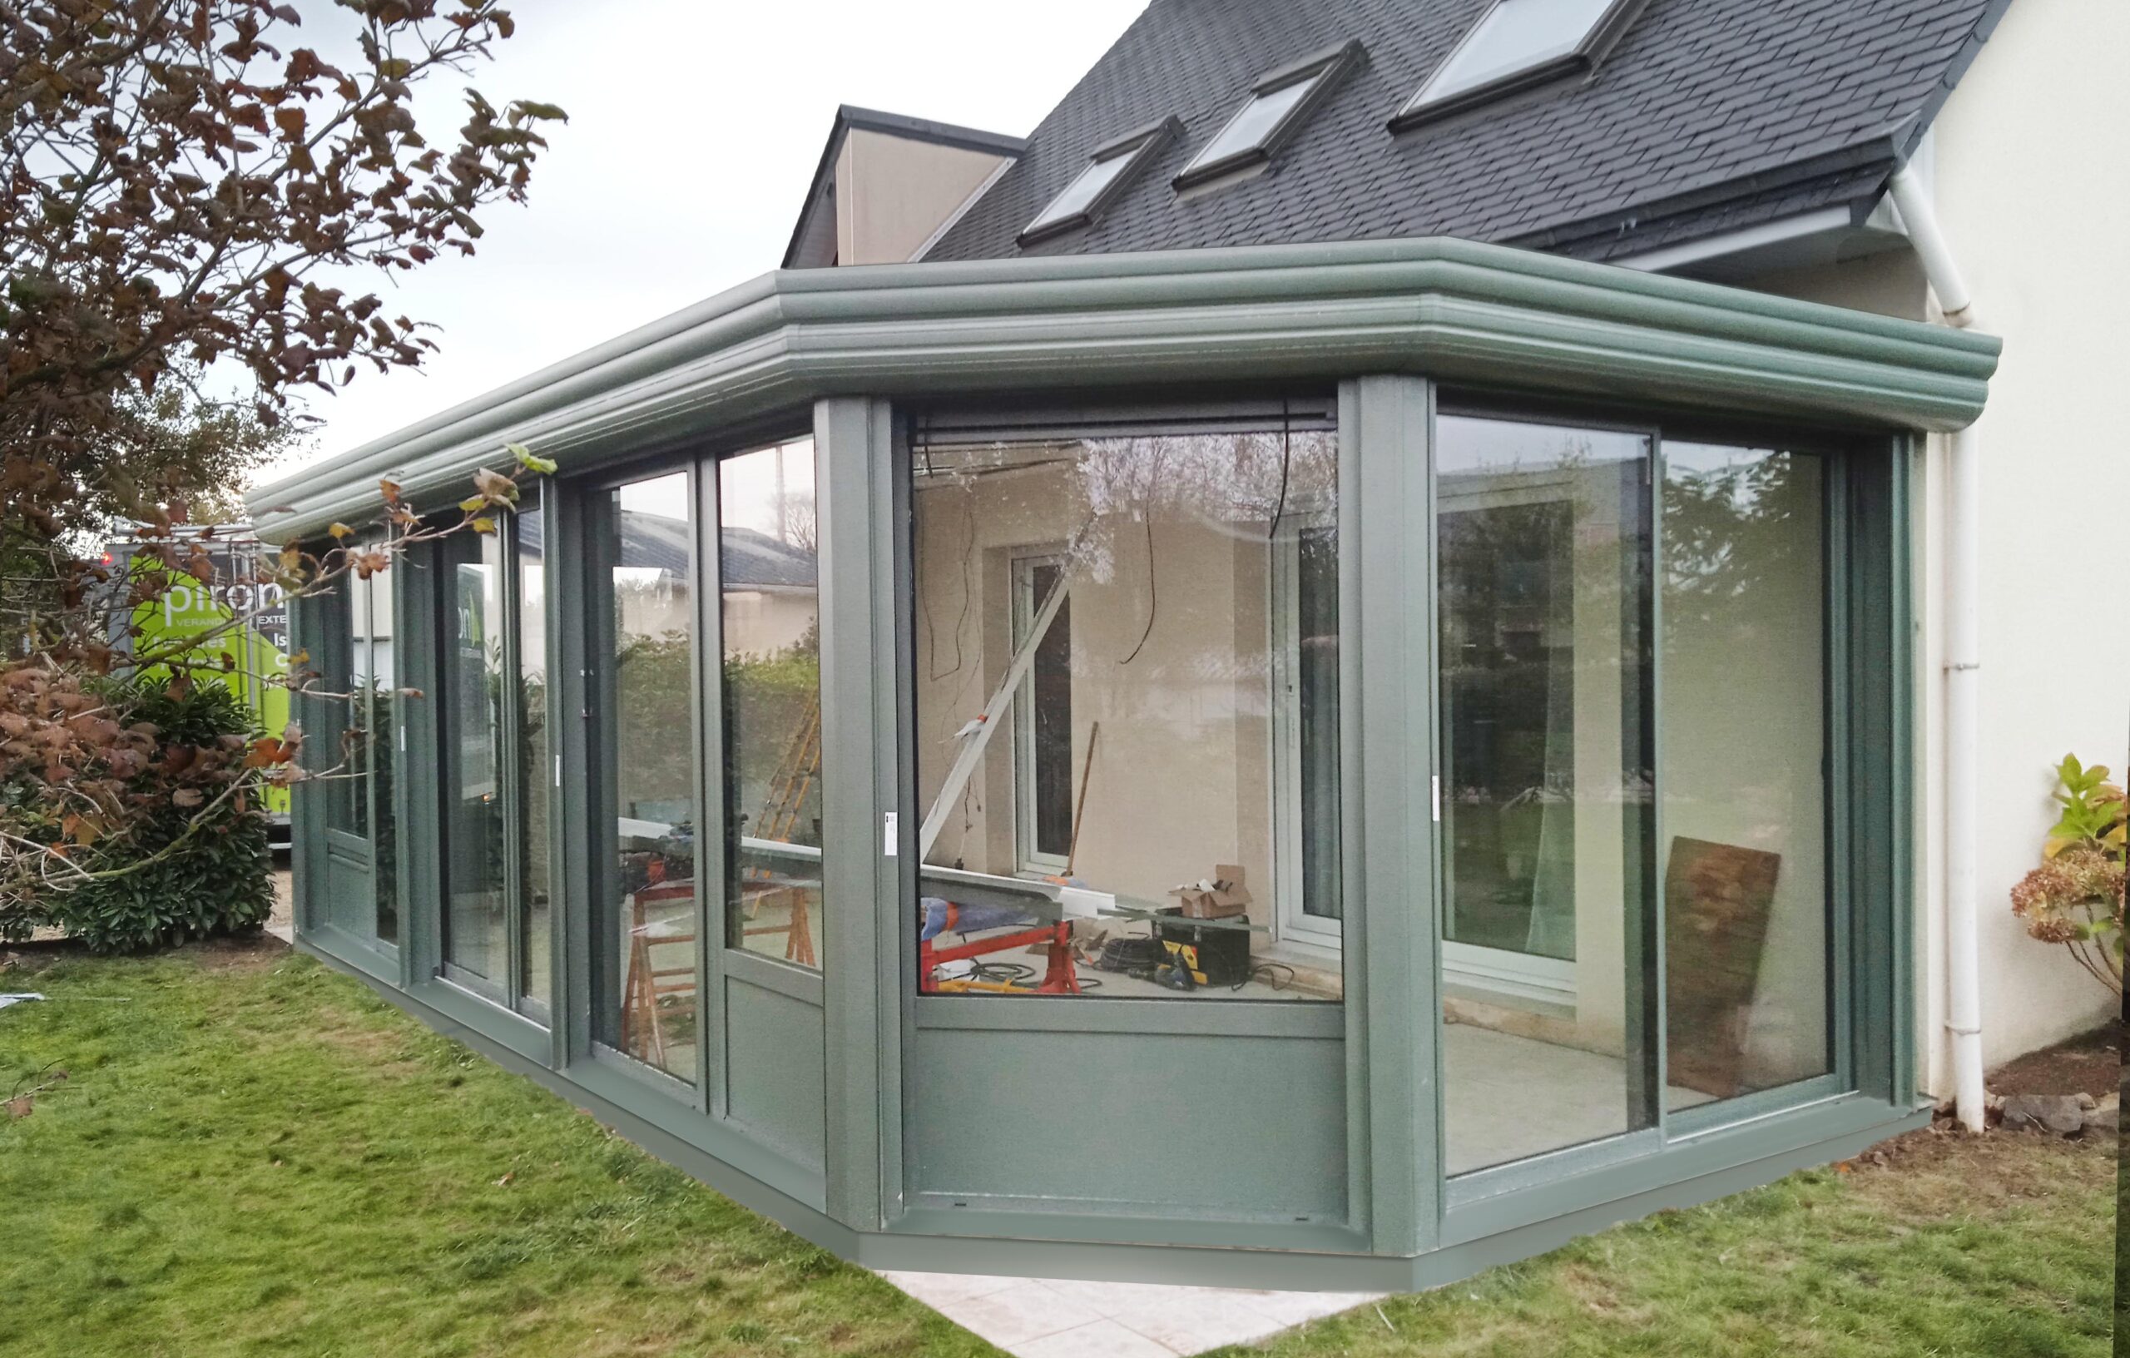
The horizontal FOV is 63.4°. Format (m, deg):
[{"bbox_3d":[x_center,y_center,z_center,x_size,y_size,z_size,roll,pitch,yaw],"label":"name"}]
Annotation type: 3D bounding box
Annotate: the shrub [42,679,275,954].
[{"bbox_3d":[-5.550,0.820,10.550,1.450,1.600,1.350,-1,1,-28],"label":"shrub"}]

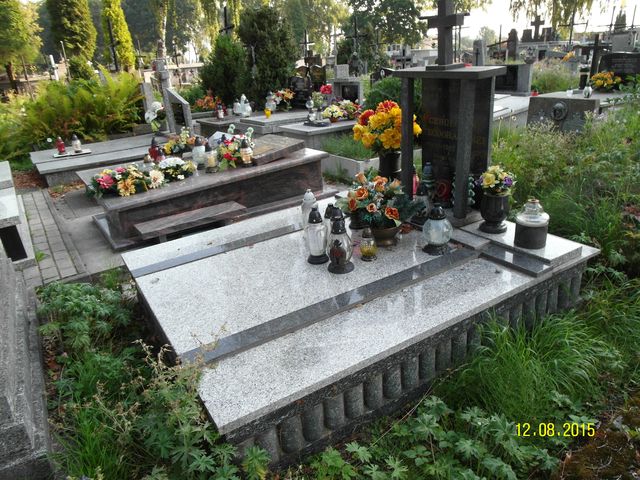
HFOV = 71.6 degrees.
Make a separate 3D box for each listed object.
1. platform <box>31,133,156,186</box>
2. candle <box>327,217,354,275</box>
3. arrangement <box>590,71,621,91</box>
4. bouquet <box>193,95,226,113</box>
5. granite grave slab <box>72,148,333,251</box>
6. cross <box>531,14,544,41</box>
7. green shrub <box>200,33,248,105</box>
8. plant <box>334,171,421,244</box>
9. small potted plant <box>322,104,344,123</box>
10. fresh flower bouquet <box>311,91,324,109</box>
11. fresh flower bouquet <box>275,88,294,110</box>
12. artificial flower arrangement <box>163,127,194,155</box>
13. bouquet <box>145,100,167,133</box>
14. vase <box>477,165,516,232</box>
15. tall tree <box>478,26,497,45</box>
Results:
[{"bbox_3d":[-3.014,-1.308,6.743,2.250,0.210,1.850,-18,26,-31],"label":"platform"},{"bbox_3d":[0.102,0.021,2.262,0.137,0.273,0.137,-3,22,3],"label":"candle"},{"bbox_3d":[4.714,-2.622,7.300,0.500,0.340,0.380,9,25,30],"label":"arrangement"},{"bbox_3d":[-2.223,-2.695,8.800,0.680,0.380,0.500,-18,26,-30],"label":"bouquet"},{"bbox_3d":[-1.187,-0.621,4.532,2.130,0.380,1.680,-18,26,-30],"label":"granite grave slab"},{"bbox_3d":[6.395,-6.248,13.046,0.133,0.796,0.428,-17,25,-28],"label":"cross"},{"bbox_3d":[-2.109,-3.521,9.800,1.050,1.850,1.050,-8,22,-9],"label":"green shrub"},{"bbox_3d":[0.341,-0.198,2.506,0.470,0.380,0.400,-4,23,0],"label":"plant"},{"bbox_3d":[0.199,-1.870,6.554,0.316,0.255,0.306,-3,22,3],"label":"small potted plant"},{"bbox_3d":[-0.054,-2.230,7.208,0.240,0.340,0.240,-18,26,-30],"label":"fresh flower bouquet"},{"bbox_3d":[-0.680,-2.693,8.500,0.380,0.410,0.320,-5,22,-3],"label":"fresh flower bouquet"},{"bbox_3d":[-1.580,-1.088,4.946,0.350,0.260,0.320,-18,26,-30],"label":"artificial flower arrangement"},{"bbox_3d":[-2.774,-2.071,7.477,0.326,0.469,0.275,-11,23,-17],"label":"bouquet"},{"bbox_3d":[1.080,-0.254,2.686,0.225,0.400,0.215,5,23,21],"label":"vase"},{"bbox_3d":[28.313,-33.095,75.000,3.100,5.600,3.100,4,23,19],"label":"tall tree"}]

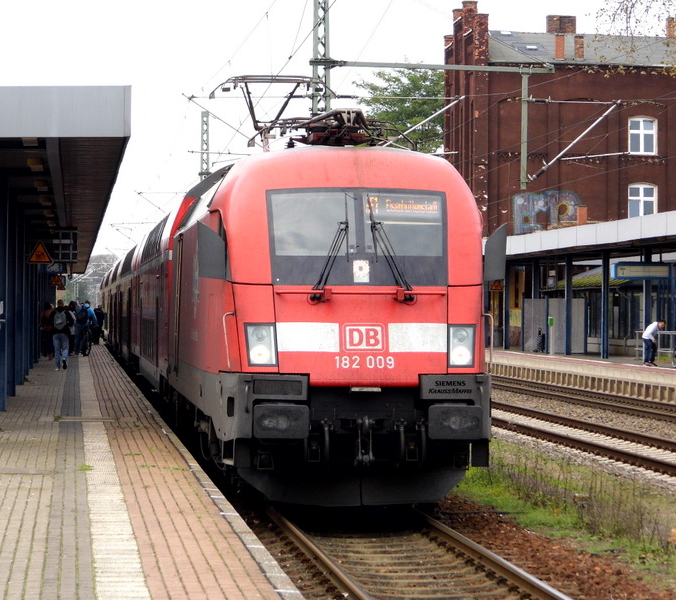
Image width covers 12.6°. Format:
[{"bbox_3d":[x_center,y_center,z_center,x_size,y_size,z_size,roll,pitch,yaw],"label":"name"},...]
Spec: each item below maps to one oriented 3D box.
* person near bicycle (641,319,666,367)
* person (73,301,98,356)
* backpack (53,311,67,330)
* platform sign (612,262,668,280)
[{"bbox_3d":[9.213,1.266,88.800,0.720,1.360,0.500,0,0,12],"label":"person near bicycle"},{"bbox_3d":[-8.219,0.923,99.500,0.640,1.760,0.520,0,0,6],"label":"person"},{"bbox_3d":[-7.046,0.520,77.400,0.310,0.480,0.200,0,0,-3],"label":"backpack"},{"bbox_3d":[8.969,-0.841,90.000,1.680,0.520,0.550,0,0,-5],"label":"platform sign"}]

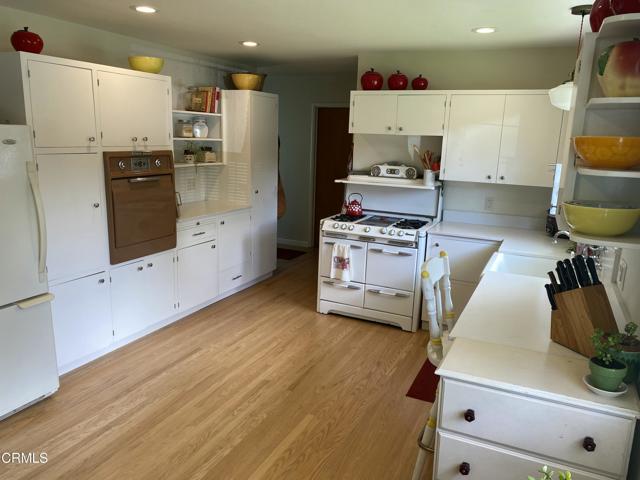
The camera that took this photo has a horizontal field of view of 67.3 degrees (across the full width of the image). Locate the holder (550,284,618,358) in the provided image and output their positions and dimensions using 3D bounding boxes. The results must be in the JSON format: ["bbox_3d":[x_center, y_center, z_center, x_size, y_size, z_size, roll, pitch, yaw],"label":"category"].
[{"bbox_3d":[1.015,0.307,1.799,0.125,0.240,0.220,-3,13,-21],"label":"holder"}]

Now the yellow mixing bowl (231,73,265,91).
[{"bbox_3d":[-0.762,-1.661,5.109,0.320,0.170,0.320,2,12,0],"label":"yellow mixing bowl"}]

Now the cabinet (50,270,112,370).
[{"bbox_3d":[-1.950,0.539,3.571,0.580,0.629,0.461,7,13,26],"label":"cabinet"}]

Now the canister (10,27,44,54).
[{"bbox_3d":[-1.776,-1.203,2.918,0.172,0.166,0.172,7,13,25],"label":"canister"}]

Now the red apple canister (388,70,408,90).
[{"bbox_3d":[0.721,-1.454,4.423,0.183,0.192,0.183,7,13,25],"label":"red apple canister"}]

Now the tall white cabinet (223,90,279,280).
[{"bbox_3d":[-0.912,-0.571,5.454,0.650,2.100,0.560,8,13,25],"label":"tall white cabinet"}]

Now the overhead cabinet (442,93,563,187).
[{"bbox_3d":[1.563,-0.856,4.029,0.920,0.745,0.300,8,13,25],"label":"overhead cabinet"}]

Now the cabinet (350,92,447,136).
[{"bbox_3d":[0.751,-1.171,4.466,0.880,0.382,0.332,7,13,25],"label":"cabinet"}]

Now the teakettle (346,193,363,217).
[{"bbox_3d":[0.327,-0.333,4.586,0.190,0.223,0.155,4,12,9],"label":"teakettle"}]

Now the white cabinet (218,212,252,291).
[{"bbox_3d":[-1.173,0.123,5.094,0.650,0.880,0.560,8,13,25],"label":"white cabinet"}]

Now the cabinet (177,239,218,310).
[{"bbox_3d":[-1.384,0.296,4.596,0.580,0.589,0.556,7,13,25],"label":"cabinet"}]

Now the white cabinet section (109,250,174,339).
[{"bbox_3d":[-1.695,0.418,4.127,0.550,0.583,0.710,8,13,25],"label":"white cabinet section"}]

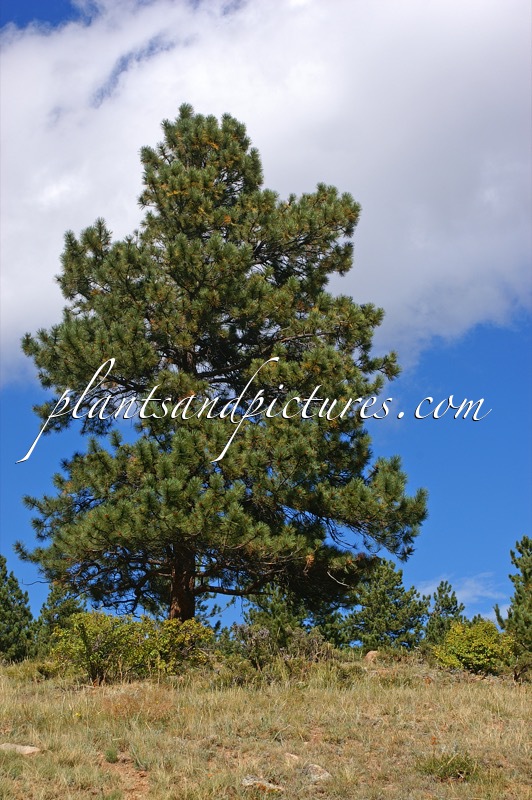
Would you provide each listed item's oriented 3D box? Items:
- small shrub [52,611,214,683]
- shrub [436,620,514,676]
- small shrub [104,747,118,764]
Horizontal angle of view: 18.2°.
[{"bbox_3d":[-2.291,4.263,28.800,2.750,1.250,1.750,0,-9,0],"label":"small shrub"},{"bbox_3d":[3.881,4.607,31.000,1.450,1.020,1.250,0,-9,0],"label":"shrub"},{"bbox_3d":[-1.373,3.159,14.800,0.120,0.160,0.120,0,-9,0],"label":"small shrub"}]

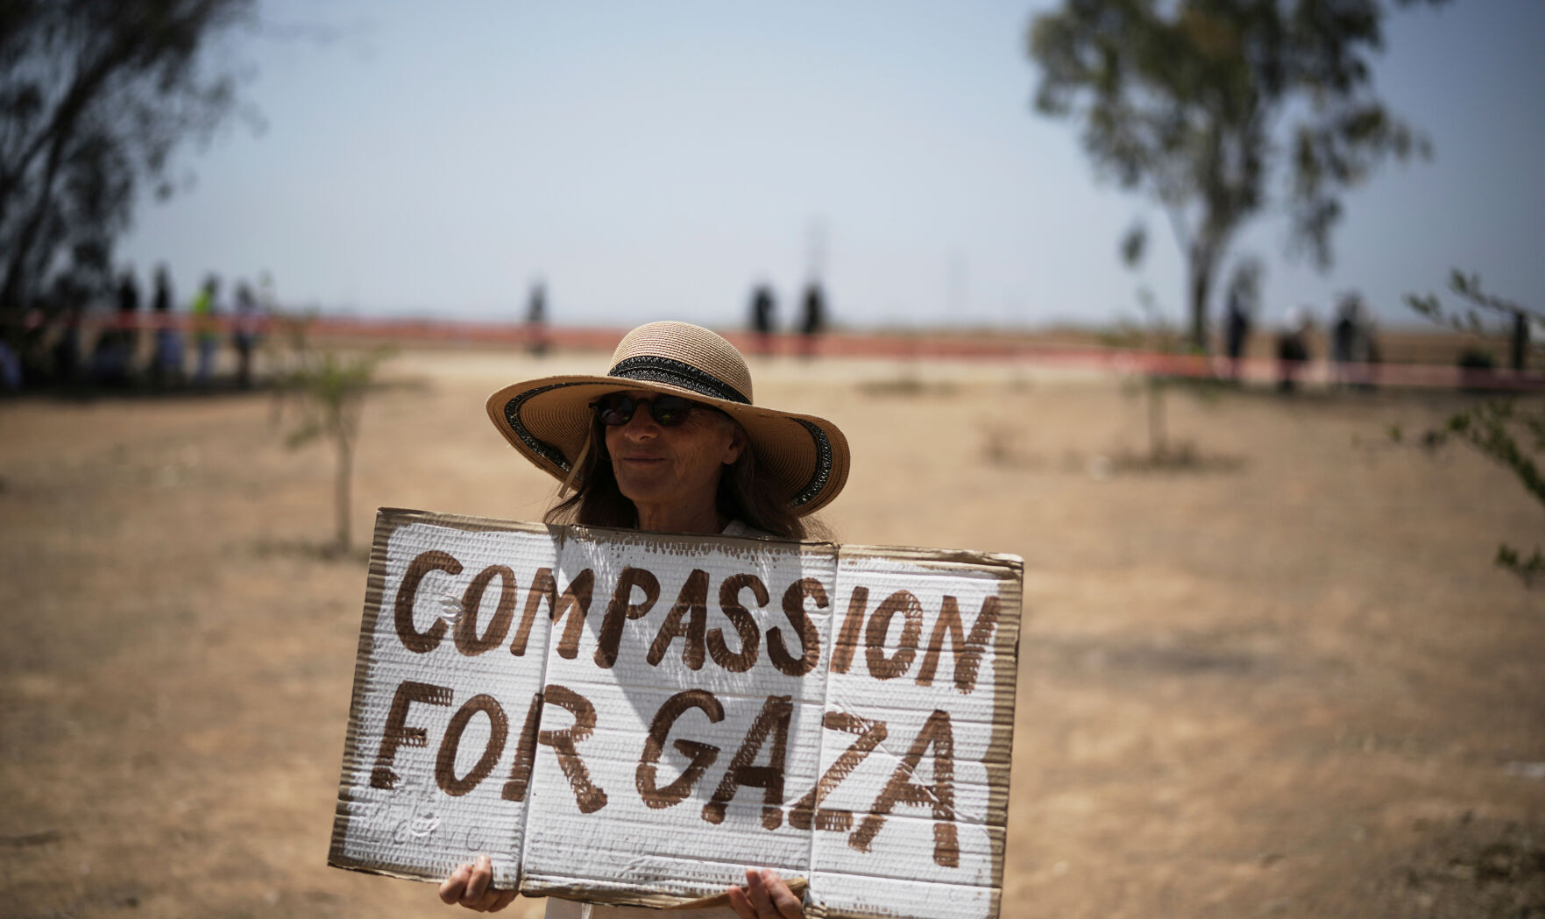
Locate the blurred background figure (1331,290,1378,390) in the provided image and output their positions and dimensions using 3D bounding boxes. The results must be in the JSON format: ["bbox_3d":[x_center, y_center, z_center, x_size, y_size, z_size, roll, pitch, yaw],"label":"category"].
[{"bbox_3d":[10.272,-2.096,38.000,0.600,1.720,0.400,1,3,0],"label":"blurred background figure"}]

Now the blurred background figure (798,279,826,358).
[{"bbox_3d":[0.887,-3.166,48.500,0.520,1.720,0.360,1,3,0],"label":"blurred background figure"}]

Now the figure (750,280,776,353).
[{"bbox_3d":[-0.237,-3.231,49.500,0.520,1.700,0.360,1,3,0],"label":"figure"}]

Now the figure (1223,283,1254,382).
[{"bbox_3d":[8.349,-2.275,38.500,0.520,1.720,0.360,1,3,0],"label":"figure"}]

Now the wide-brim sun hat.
[{"bbox_3d":[-0.112,-0.083,2.580,0.440,0.165,0.435,2,-20,25],"label":"wide-brim sun hat"}]

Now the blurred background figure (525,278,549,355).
[{"bbox_3d":[-5.224,-3.141,47.500,0.500,1.720,0.360,1,3,0],"label":"blurred background figure"}]

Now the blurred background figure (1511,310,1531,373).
[{"bbox_3d":[16.044,-2.433,46.000,0.480,1.680,0.360,1,3,0],"label":"blurred background figure"}]

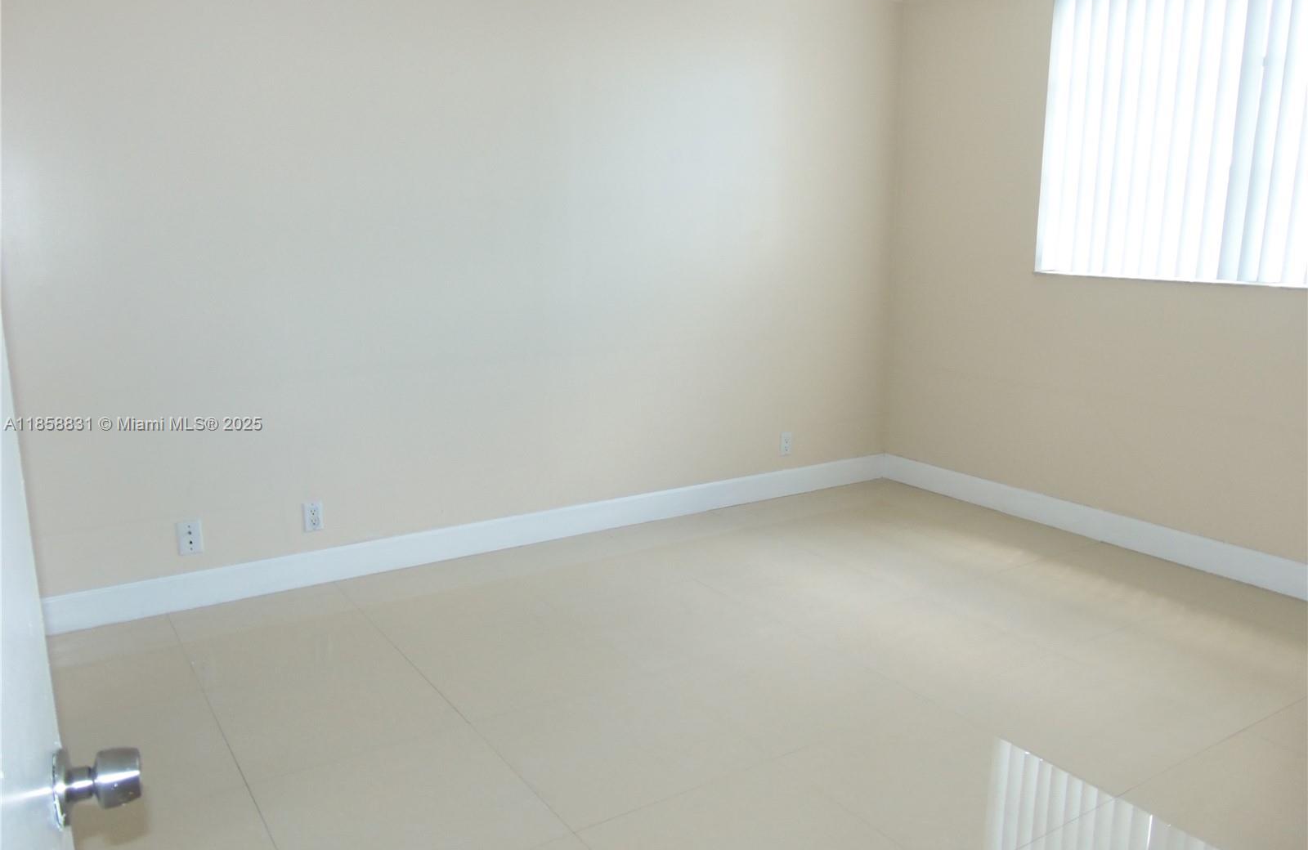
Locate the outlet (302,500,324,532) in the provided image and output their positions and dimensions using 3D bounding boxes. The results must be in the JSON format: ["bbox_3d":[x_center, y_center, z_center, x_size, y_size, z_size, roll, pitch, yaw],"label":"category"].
[{"bbox_3d":[-1.302,0.350,3.760,0.072,0.115,0.010,-7,14,-33],"label":"outlet"}]

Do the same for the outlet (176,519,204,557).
[{"bbox_3d":[-1.665,0.406,3.528,0.078,0.121,0.010,-7,14,-33],"label":"outlet"}]

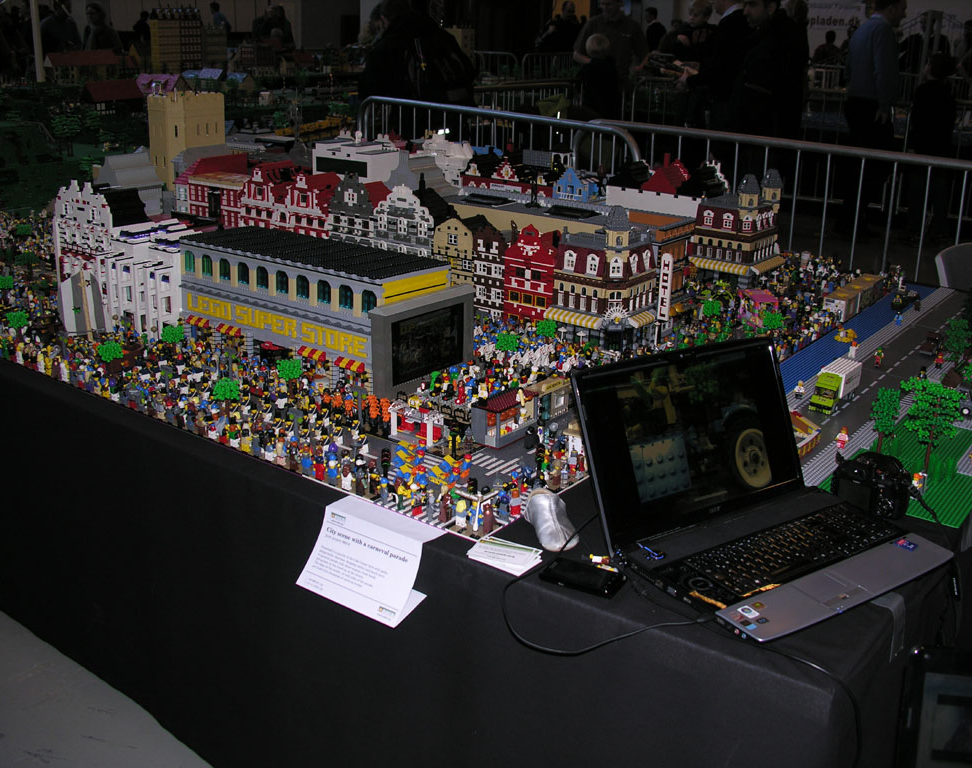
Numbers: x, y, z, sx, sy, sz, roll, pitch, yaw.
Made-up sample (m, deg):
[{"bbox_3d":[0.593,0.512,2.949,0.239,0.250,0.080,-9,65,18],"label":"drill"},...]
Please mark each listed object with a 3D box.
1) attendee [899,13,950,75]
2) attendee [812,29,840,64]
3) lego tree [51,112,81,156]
[{"bbox_3d":[4.075,-2.644,9.849,0.520,1.750,0.300,8,21,21],"label":"attendee"},{"bbox_3d":[5.305,-4.758,16.330,0.460,1.620,0.280,7,20,16],"label":"attendee"},{"bbox_3d":[-2.071,-1.226,5.100,0.140,0.212,0.140,15,24,37],"label":"lego tree"}]

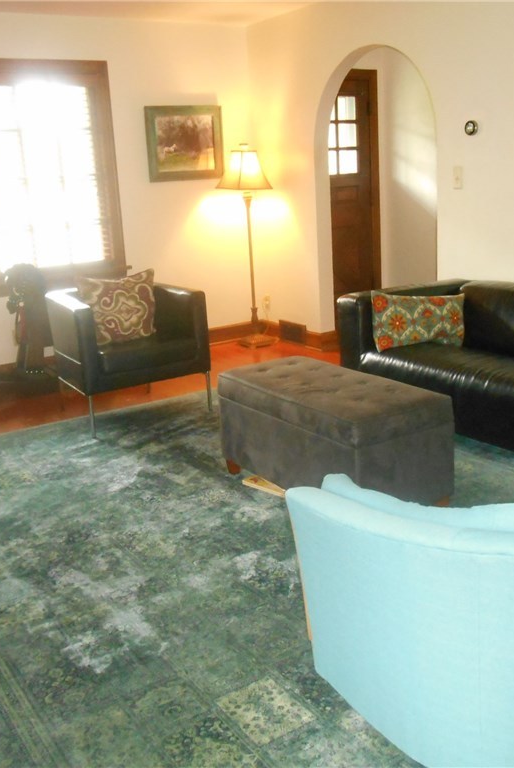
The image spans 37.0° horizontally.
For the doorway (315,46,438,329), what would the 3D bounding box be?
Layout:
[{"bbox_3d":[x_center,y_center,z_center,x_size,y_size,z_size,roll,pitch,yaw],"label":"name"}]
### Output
[{"bbox_3d":[0.828,-1.164,5.235,0.130,2.090,1.200,-12,17,-31],"label":"doorway"}]

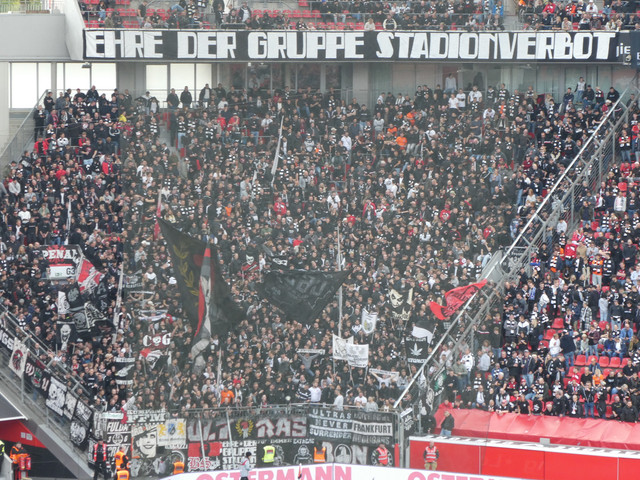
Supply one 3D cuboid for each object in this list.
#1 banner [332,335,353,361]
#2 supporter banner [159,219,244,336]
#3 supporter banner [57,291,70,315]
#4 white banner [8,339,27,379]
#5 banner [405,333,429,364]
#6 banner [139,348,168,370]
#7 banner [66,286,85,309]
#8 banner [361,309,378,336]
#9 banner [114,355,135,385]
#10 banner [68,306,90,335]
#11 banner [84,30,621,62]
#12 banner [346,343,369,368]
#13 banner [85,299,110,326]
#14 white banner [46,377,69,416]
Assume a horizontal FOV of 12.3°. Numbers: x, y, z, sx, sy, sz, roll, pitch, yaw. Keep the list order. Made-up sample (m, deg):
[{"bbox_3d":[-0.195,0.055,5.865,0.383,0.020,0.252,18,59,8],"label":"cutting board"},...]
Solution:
[{"bbox_3d":[1.021,4.670,128.500,0.940,1.110,0.100,0,4,3],"label":"banner"},{"bbox_3d":[-5.027,1.548,125.500,3.650,4.920,1.000,0,4,-5],"label":"supporter banner"},{"bbox_3d":[-10.990,2.683,127.000,0.558,1.030,0.120,-1,8,-12],"label":"supporter banner"},{"bbox_3d":[-13.032,5.118,128.008,0.070,1.477,0.933,-6,29,-46],"label":"white banner"},{"bbox_3d":[4.164,4.712,127.000,0.987,1.277,0.100,0,5,0],"label":"banner"},{"bbox_3d":[-7.064,5.070,125.500,1.273,0.933,0.200,0,8,-5],"label":"banner"},{"bbox_3d":[-10.540,2.447,127.000,0.687,0.987,0.150,-1,8,-10],"label":"banner"},{"bbox_3d":[2.180,3.568,129.500,0.700,1.103,0.100,0,5,0],"label":"banner"},{"bbox_3d":[-8.261,5.472,125.000,0.830,1.240,0.100,0,4,-8],"label":"banner"},{"bbox_3d":[-10.447,3.508,128.500,0.951,1.247,0.100,1,5,8],"label":"banner"},{"bbox_3d":[1.565,-9.665,147.000,26.635,1.540,0.120,1,7,0],"label":"banner"},{"bbox_3d":[1.612,4.921,125.500,0.891,1.061,0.120,1,8,3],"label":"banner"},{"bbox_3d":[-9.633,3.168,127.500,1.010,1.100,0.150,-1,4,-12],"label":"banner"},{"bbox_3d":[-11.195,6.670,126.001,0.070,1.344,1.115,-6,24,-46],"label":"white banner"}]

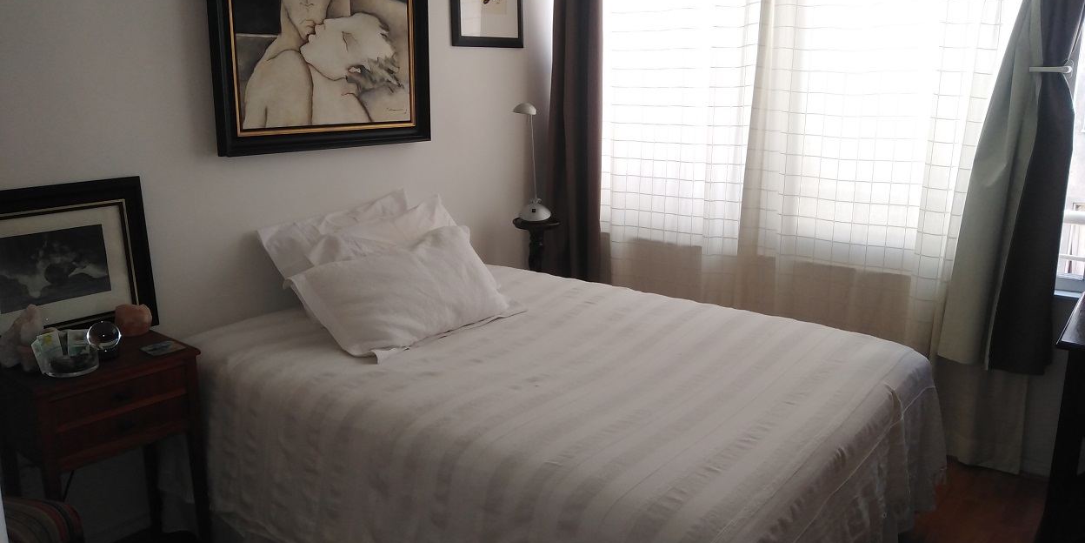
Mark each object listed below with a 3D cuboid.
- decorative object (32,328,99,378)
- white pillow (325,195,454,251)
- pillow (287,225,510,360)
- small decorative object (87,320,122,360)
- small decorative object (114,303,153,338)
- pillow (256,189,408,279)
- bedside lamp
[{"bbox_3d":[-1.288,0.207,2.193,0.140,0.109,0.168,13,19,37],"label":"decorative object"},{"bbox_3d":[-0.545,-0.025,2.872,0.680,0.430,0.150,-15,-18,-46],"label":"white pillow"},{"bbox_3d":[-0.461,0.057,2.755,0.680,0.390,0.160,-13,-20,-42],"label":"pillow"},{"bbox_3d":[-1.219,0.190,2.268,0.095,0.106,0.095,13,19,37],"label":"small decorative object"},{"bbox_3d":[-1.246,0.141,2.487,0.104,0.086,0.113,13,19,37],"label":"small decorative object"},{"bbox_3d":[-0.642,-0.047,2.988,0.680,0.450,0.150,-17,-20,-49],"label":"pillow"},{"bbox_3d":[-0.043,-0.506,3.733,0.180,0.531,0.150,-7,16,-28],"label":"bedside lamp"}]

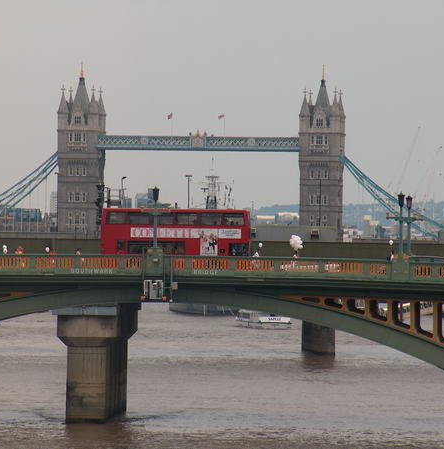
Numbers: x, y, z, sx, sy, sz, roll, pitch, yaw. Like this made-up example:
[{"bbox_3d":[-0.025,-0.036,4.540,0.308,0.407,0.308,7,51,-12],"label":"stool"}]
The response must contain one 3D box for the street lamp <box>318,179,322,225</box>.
[{"bbox_3d":[15.032,-2.289,785.000,0.650,9.000,0.500,0,0,4],"label":"street lamp"}]

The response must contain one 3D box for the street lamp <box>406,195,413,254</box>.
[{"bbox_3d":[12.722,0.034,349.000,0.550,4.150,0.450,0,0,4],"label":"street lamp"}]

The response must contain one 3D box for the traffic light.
[{"bbox_3d":[-12.333,-2.013,523.000,0.750,4.000,0.700,0,0,4],"label":"traffic light"}]

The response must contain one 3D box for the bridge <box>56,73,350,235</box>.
[{"bbox_3d":[-6.887,-19.484,1728.000,95.000,68.000,21.000,0,0,6],"label":"bridge"}]

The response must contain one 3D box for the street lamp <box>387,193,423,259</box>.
[{"bbox_3d":[11.718,0.052,333.000,2.100,4.250,0.470,0,0,4],"label":"street lamp"}]

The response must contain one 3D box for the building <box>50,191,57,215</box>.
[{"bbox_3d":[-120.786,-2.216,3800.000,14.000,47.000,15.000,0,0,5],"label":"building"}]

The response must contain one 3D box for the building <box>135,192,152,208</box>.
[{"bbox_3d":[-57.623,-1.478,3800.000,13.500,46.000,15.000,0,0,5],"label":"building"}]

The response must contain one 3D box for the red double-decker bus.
[{"bbox_3d":[-3.094,1.144,346.000,9.950,4.300,2.520,0,0,4],"label":"red double-decker bus"}]

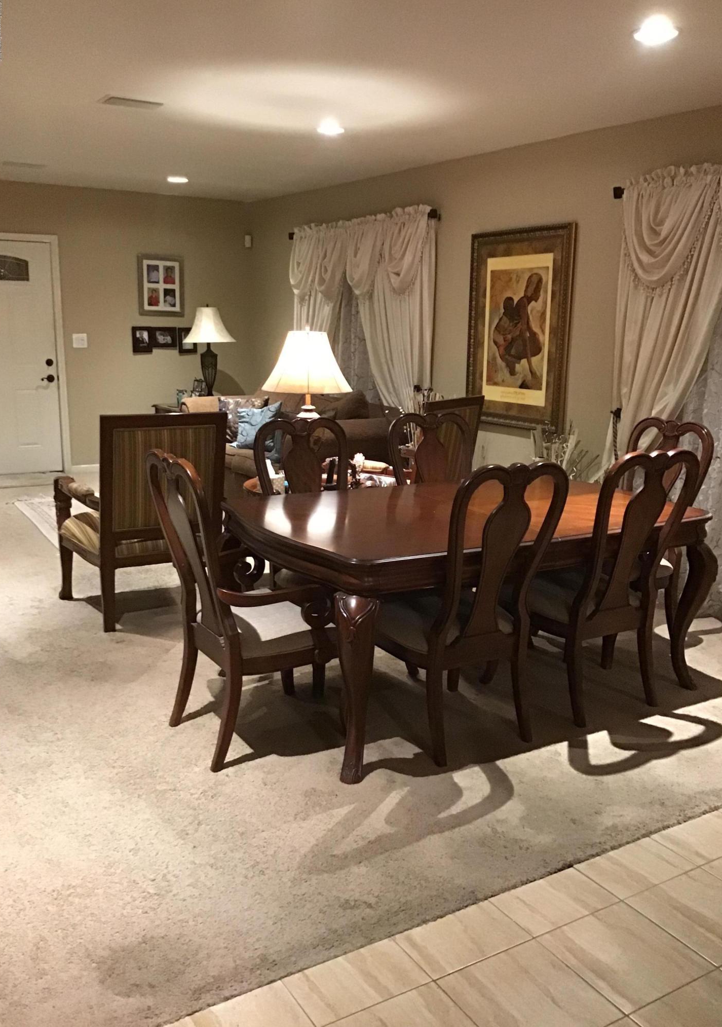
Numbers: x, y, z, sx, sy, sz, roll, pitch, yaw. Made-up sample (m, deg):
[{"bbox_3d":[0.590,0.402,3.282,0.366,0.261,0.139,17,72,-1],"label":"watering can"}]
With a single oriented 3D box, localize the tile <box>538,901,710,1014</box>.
[{"bbox_3d":[0.647,1.082,2.255,0.306,0.010,0.304,-6,14,-31],"label":"tile"}]

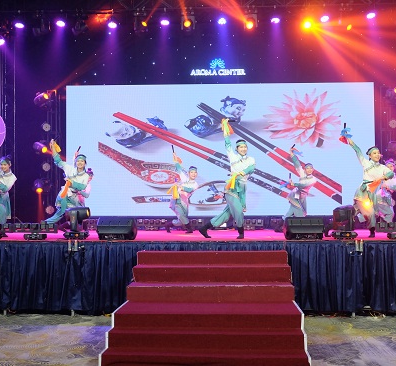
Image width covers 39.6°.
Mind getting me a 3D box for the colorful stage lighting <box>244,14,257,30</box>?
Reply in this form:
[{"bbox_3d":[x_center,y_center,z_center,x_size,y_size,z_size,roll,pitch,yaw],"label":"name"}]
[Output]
[{"bbox_3d":[1.089,-3.329,11.400,0.300,0.360,0.300,-1,-2,6],"label":"colorful stage lighting"}]

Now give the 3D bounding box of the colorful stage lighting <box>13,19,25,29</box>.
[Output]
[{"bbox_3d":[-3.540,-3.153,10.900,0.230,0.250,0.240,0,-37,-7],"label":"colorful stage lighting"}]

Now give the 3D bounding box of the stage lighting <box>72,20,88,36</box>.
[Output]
[{"bbox_3d":[-2.340,-3.124,10.900,0.310,0.400,0.310,-1,-1,29],"label":"stage lighting"}]

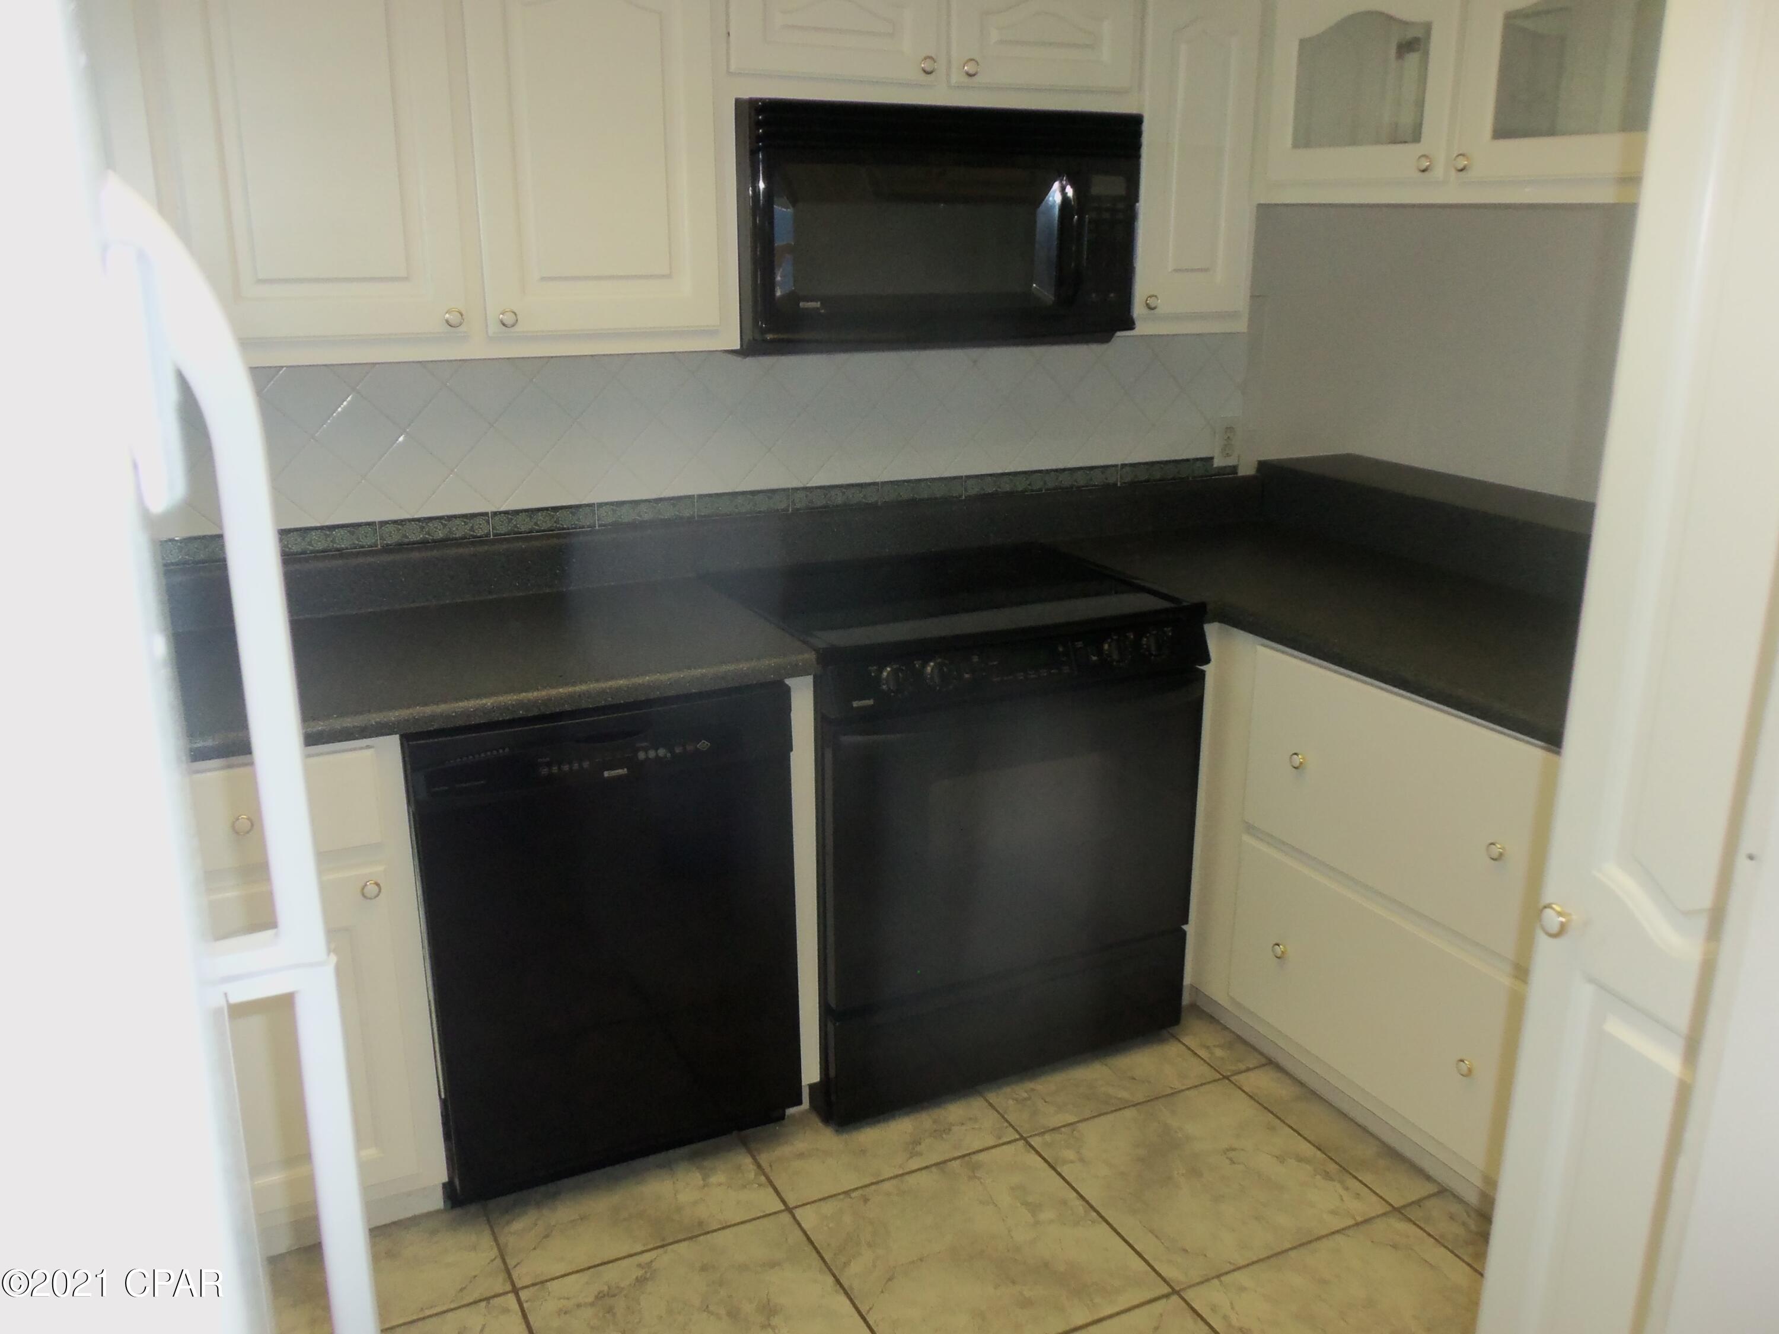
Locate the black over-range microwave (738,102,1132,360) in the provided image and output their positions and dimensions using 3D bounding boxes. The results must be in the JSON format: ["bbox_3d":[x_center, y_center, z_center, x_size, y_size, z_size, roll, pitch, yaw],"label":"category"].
[{"bbox_3d":[0.038,-0.805,2.677,0.758,0.404,0.410,-8,18,-25],"label":"black over-range microwave"}]

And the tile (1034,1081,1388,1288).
[{"bbox_3d":[0.543,0.881,2.490,0.447,0.010,0.447,-8,18,-25],"label":"tile"}]

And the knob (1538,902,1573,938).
[{"bbox_3d":[0.594,0.225,1.280,0.027,0.030,0.030,-6,17,-19],"label":"knob"}]

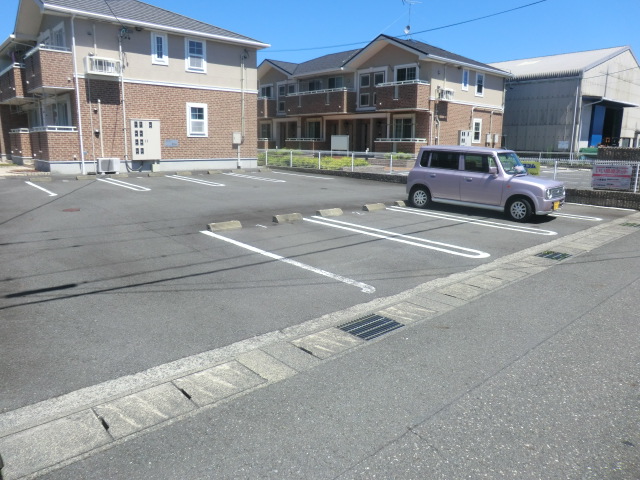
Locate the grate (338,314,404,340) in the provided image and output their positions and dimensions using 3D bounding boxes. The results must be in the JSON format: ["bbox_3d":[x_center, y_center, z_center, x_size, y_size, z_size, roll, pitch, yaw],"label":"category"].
[{"bbox_3d":[0.458,0.787,3.956,0.500,0.040,0.365,-9,16,-40],"label":"grate"}]

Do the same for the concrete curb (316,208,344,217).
[{"bbox_3d":[0.212,-0.616,9.789,0.600,0.120,0.180,-9,16,-40],"label":"concrete curb"}]

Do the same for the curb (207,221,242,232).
[{"bbox_3d":[-1.706,-0.254,8.038,0.600,0.120,0.180,-9,16,-40],"label":"curb"}]

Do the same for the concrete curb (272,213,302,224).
[{"bbox_3d":[-0.639,-0.439,8.939,0.600,0.120,0.180,-9,16,-38],"label":"concrete curb"}]

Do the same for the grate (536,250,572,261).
[{"bbox_3d":[3.475,0.248,6.574,0.500,0.040,0.360,-9,16,-40],"label":"grate"}]

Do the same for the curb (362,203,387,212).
[{"bbox_3d":[1.300,-0.777,10.585,0.600,0.120,0.180,-9,16,-39],"label":"curb"}]

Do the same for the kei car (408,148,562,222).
[{"bbox_3d":[3.811,-1.375,10.303,1.475,1.505,3.395,-11,17,-43],"label":"kei car"}]

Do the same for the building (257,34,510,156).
[{"bbox_3d":[3.084,-9.688,32.832,9.100,7.800,18.600,-9,16,-38],"label":"building"}]

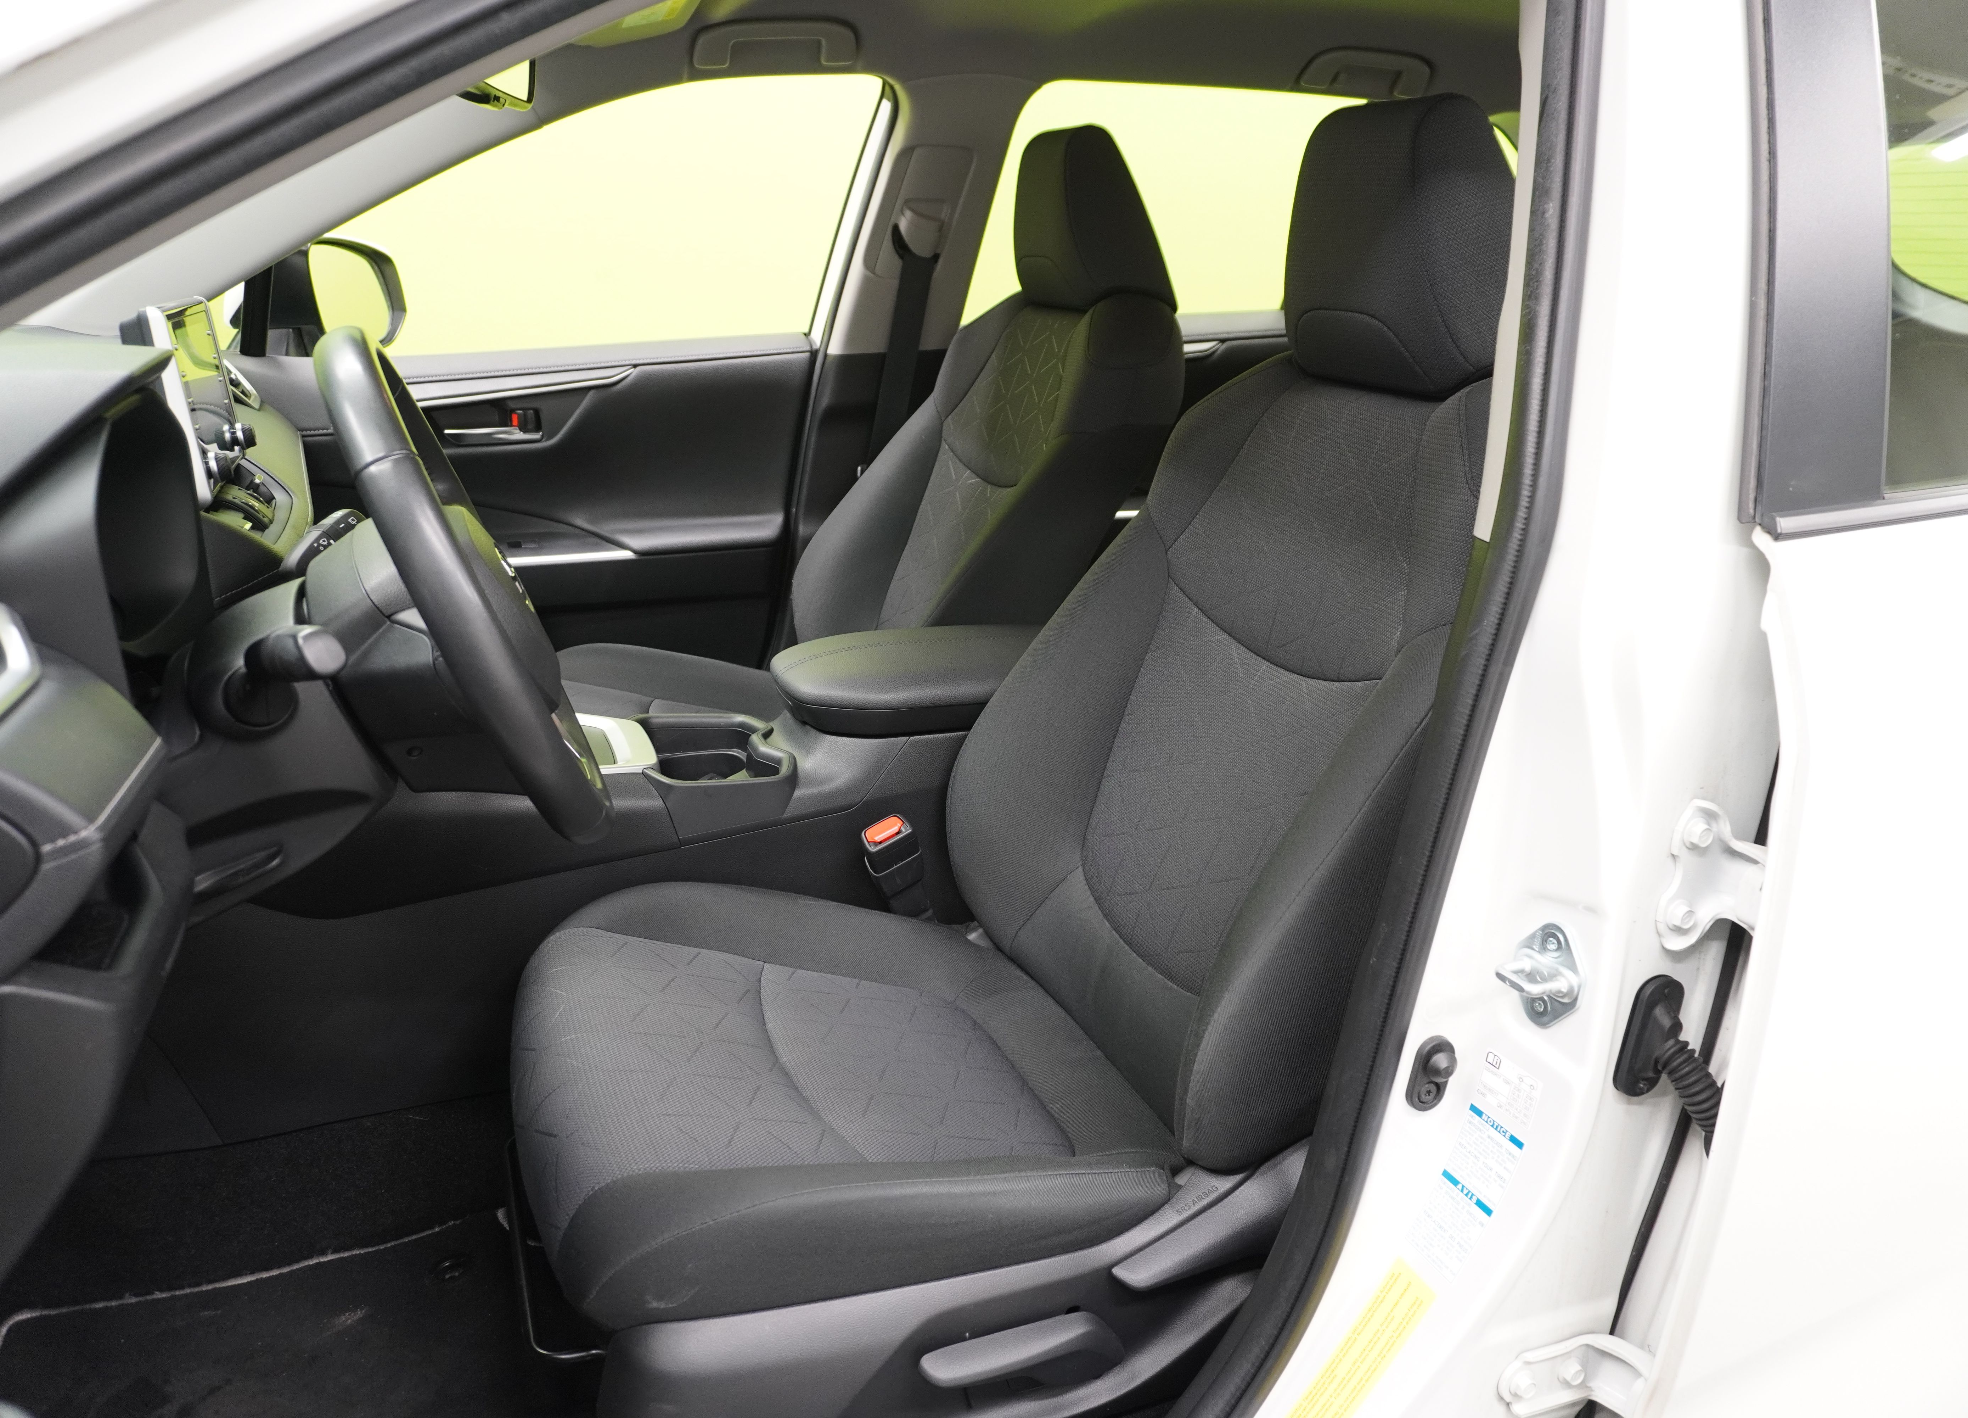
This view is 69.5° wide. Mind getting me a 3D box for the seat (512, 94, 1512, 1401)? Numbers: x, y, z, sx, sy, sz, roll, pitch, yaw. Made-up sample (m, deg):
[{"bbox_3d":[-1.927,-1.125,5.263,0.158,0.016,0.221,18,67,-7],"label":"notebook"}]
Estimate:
[{"bbox_3d":[0.032,0.030,1.155,0.860,0.990,0.540,-7,22,-17],"label":"seat"}]

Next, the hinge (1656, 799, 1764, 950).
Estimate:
[{"bbox_3d":[0.398,0.087,0.772,0.072,0.088,0.040,-7,22,-17],"label":"hinge"}]

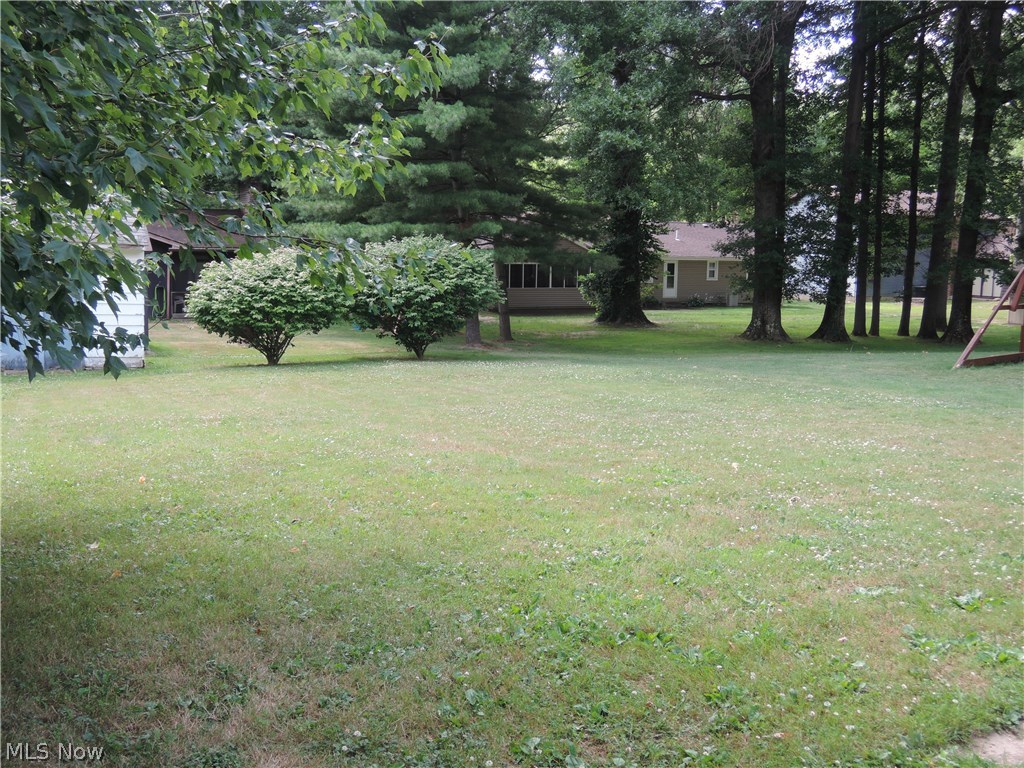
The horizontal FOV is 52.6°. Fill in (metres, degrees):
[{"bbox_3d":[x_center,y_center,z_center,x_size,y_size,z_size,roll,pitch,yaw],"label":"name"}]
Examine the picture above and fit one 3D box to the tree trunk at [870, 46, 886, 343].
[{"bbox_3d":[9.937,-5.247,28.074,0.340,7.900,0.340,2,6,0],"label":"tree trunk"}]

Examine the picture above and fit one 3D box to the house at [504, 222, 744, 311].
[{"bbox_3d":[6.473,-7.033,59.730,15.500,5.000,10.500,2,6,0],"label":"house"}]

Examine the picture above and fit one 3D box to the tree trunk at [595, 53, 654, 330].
[{"bbox_3d":[3.869,-6.276,34.035,1.700,8.610,1.600,2,6,0],"label":"tree trunk"}]

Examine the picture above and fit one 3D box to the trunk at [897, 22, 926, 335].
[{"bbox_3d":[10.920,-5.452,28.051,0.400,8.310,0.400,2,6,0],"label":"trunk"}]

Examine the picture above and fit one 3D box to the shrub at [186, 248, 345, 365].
[{"bbox_3d":[-4.322,-1.379,18.390,2.750,2.040,2.600,2,6,0],"label":"shrub"}]

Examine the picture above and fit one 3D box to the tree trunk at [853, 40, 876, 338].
[{"bbox_3d":[9.517,-5.196,27.875,0.420,7.870,0.420,2,6,0],"label":"tree trunk"}]

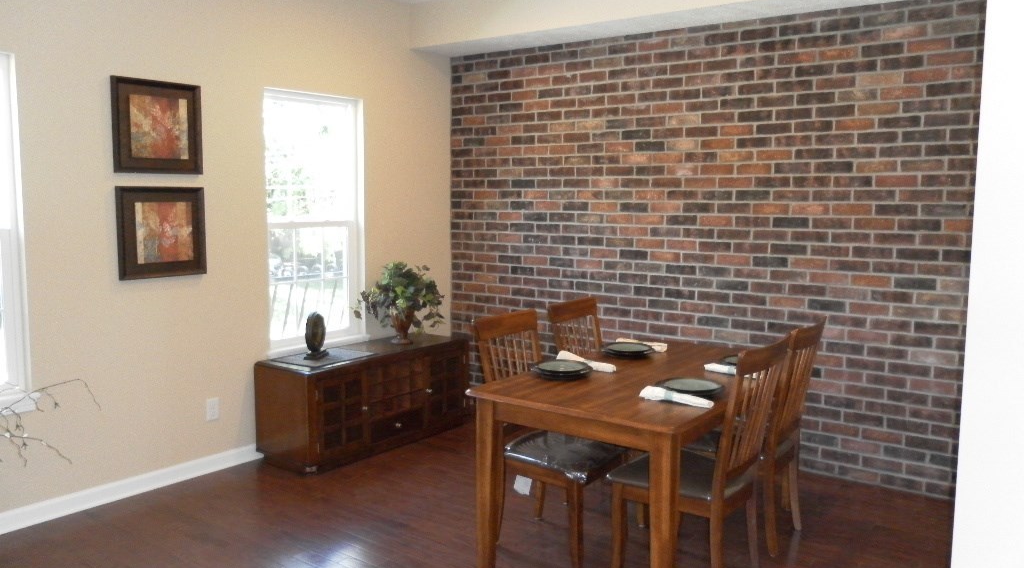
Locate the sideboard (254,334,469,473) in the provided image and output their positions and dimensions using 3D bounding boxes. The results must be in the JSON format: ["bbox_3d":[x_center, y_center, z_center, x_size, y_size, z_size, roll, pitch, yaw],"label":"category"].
[{"bbox_3d":[-0.847,0.676,5.083,0.440,0.535,1.400,5,8,37],"label":"sideboard"}]

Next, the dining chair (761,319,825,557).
[{"bbox_3d":[1.029,0.623,3.646,0.550,0.966,0.470,5,8,37],"label":"dining chair"}]

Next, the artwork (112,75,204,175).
[{"bbox_3d":[-1.735,-0.768,4.082,0.035,0.448,0.466,5,8,37],"label":"artwork"}]

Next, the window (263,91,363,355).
[{"bbox_3d":[-1.181,-0.373,4.955,0.100,1.500,0.745,5,8,37],"label":"window"}]

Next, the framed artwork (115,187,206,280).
[{"bbox_3d":[-1.738,-0.255,4.136,0.035,0.448,0.466,5,8,37],"label":"framed artwork"}]

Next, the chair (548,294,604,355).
[{"bbox_3d":[0.499,0.583,3.995,0.550,0.966,0.470,5,8,37],"label":"chair"}]

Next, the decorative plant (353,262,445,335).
[{"bbox_3d":[-0.703,0.135,5.196,0.480,0.520,0.530,5,8,37],"label":"decorative plant"}]

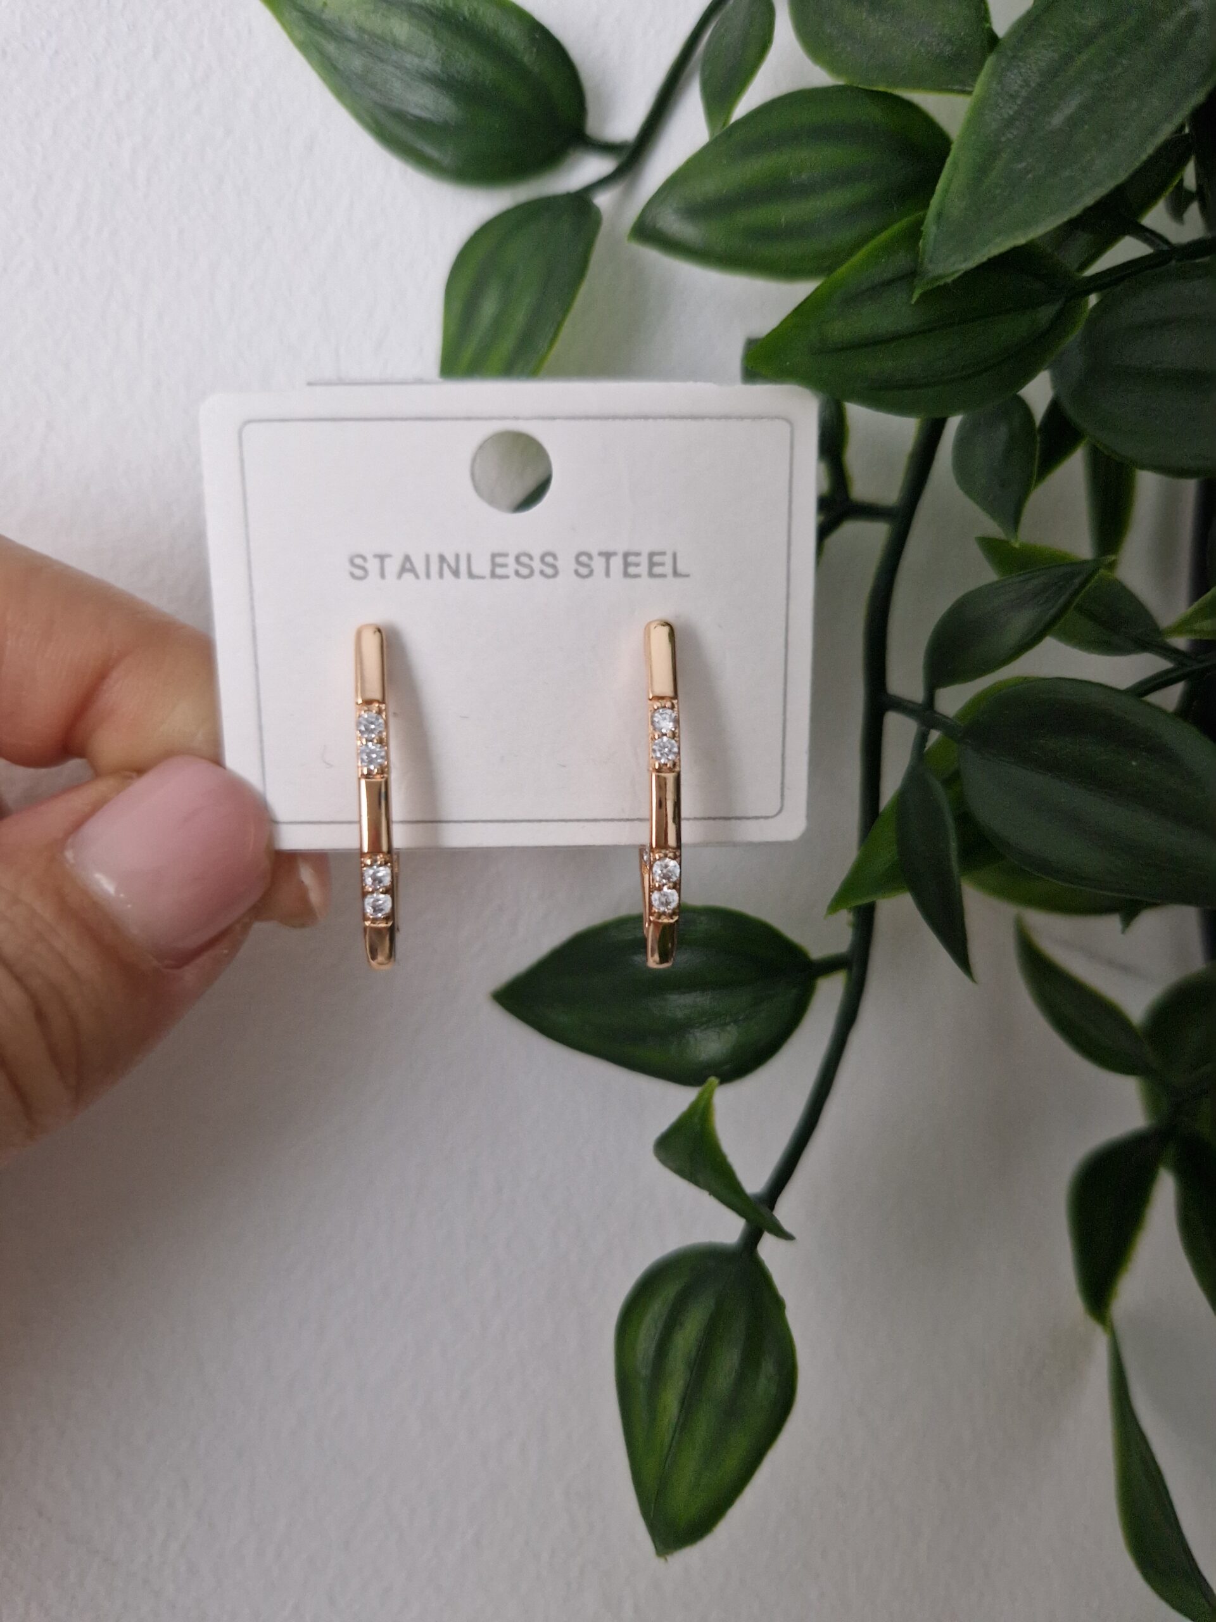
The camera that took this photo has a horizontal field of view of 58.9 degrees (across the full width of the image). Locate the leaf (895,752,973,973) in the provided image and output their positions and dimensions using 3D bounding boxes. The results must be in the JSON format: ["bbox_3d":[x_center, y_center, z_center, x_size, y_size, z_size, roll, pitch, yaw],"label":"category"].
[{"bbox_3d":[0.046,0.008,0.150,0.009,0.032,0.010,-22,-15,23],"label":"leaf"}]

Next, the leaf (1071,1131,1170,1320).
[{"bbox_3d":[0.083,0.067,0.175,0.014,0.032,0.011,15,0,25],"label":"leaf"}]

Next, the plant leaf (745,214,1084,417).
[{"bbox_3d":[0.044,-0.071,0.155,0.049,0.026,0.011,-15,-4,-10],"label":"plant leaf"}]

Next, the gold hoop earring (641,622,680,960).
[{"bbox_3d":[0.005,-0.002,0.104,0.003,0.032,0.022,0,10,0],"label":"gold hoop earring"}]

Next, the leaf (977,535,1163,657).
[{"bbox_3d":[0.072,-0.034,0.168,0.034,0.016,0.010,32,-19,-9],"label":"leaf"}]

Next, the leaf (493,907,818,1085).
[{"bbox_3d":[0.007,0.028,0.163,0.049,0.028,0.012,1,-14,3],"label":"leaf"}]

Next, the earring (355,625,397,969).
[{"bbox_3d":[-0.022,-0.002,0.104,0.003,0.032,0.022,-2,10,-10],"label":"earring"}]

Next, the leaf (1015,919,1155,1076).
[{"bbox_3d":[0.077,0.032,0.177,0.011,0.034,0.012,-41,4,18],"label":"leaf"}]

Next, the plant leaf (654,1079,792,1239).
[{"bbox_3d":[0.018,0.055,0.162,0.013,0.034,0.015,-27,23,12],"label":"plant leaf"}]

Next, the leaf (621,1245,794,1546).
[{"bbox_3d":[0.015,0.096,0.175,0.030,0.058,0.010,8,10,-1],"label":"leaf"}]

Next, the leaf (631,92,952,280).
[{"bbox_3d":[0.027,-0.090,0.156,0.049,0.025,0.010,-9,10,2],"label":"leaf"}]

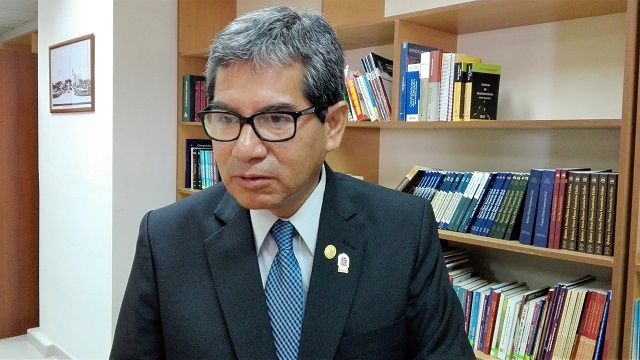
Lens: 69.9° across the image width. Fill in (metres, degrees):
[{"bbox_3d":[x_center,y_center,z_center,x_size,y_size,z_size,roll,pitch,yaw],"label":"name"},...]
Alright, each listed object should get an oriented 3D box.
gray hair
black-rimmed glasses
[{"bbox_3d":[-0.060,-0.156,0.650,0.180,0.165,0.200,3,13,19],"label":"gray hair"},{"bbox_3d":[-0.069,-0.076,0.631,0.142,0.045,0.142,3,13,19],"label":"black-rimmed glasses"}]

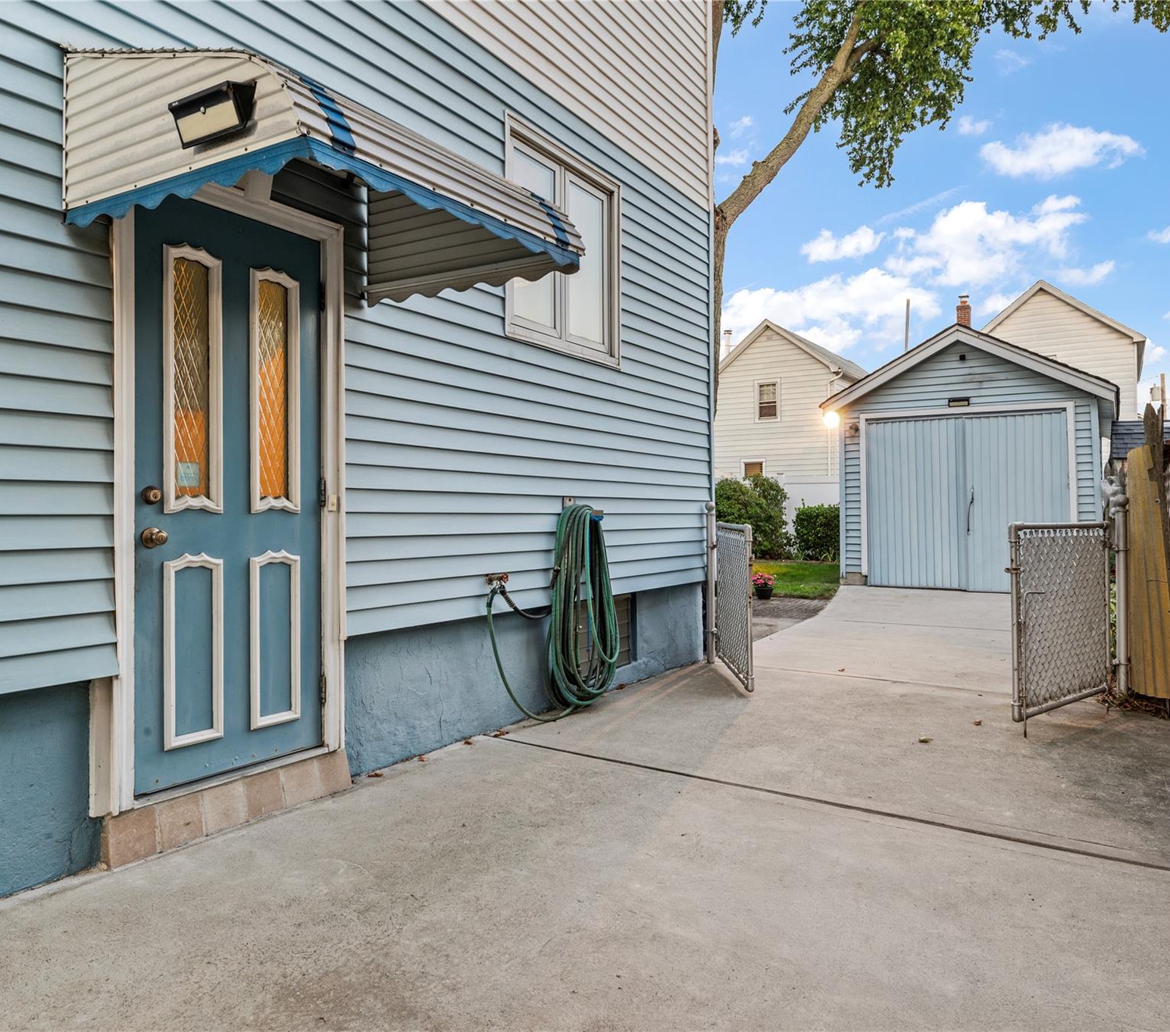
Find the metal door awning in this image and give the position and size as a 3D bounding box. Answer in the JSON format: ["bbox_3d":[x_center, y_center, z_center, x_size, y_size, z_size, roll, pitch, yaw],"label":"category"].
[{"bbox_3d":[-0.789,-1.145,2.845,1.080,0.560,1.250,0,0,32],"label":"metal door awning"}]

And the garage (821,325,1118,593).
[{"bbox_3d":[6.610,-0.745,14.130,3.620,3.530,6.450,0,0,32],"label":"garage"}]

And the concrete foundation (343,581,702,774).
[{"bbox_3d":[-0.150,0.800,5.090,0.230,0.590,3.520,0,0,32],"label":"concrete foundation"}]

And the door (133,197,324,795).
[{"bbox_3d":[-1.268,-0.090,3.145,0.055,2.030,0.770,0,0,32],"label":"door"}]

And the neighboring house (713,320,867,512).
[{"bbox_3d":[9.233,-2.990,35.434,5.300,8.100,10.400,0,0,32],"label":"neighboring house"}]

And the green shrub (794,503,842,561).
[{"bbox_3d":[5.220,0.390,18.500,1.250,1.220,1.150,0,0,32],"label":"green shrub"}]

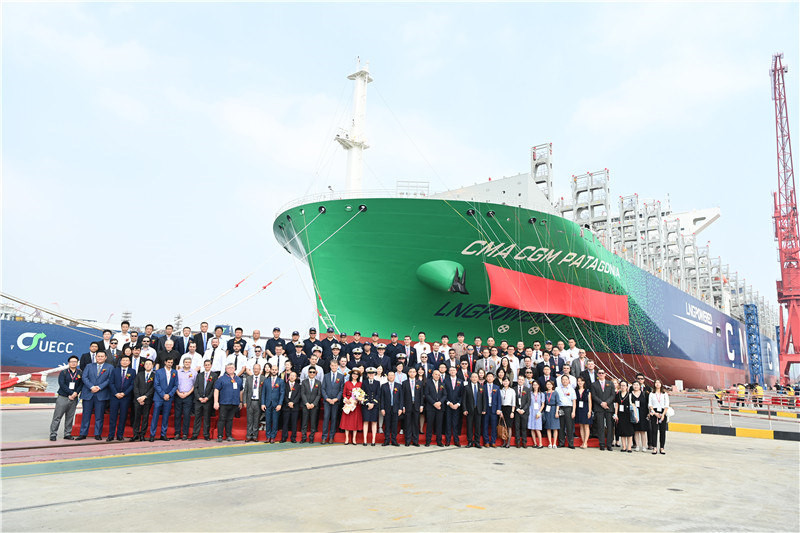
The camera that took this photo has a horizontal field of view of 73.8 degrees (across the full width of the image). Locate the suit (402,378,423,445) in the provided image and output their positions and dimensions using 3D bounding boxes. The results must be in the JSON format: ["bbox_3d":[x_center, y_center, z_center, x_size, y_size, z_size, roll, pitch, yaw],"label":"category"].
[{"bbox_3d":[0.303,3.425,12.642,0.520,1.555,0.360,2,-11,-1],"label":"suit"}]

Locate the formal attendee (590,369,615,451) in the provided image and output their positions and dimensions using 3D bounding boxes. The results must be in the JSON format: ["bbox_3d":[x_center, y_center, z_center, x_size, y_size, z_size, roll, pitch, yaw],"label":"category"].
[{"bbox_3d":[4.677,3.281,12.286,0.510,1.790,0.310,-1,-13,12],"label":"formal attendee"}]

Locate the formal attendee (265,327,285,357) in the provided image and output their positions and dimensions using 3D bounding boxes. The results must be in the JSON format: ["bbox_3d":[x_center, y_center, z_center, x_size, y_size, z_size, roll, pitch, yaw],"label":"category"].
[{"bbox_3d":[-3.378,2.515,14.322,0.530,1.750,0.330,5,-12,-11],"label":"formal attendee"}]

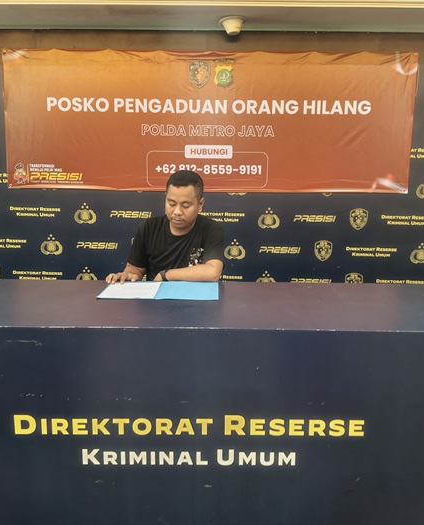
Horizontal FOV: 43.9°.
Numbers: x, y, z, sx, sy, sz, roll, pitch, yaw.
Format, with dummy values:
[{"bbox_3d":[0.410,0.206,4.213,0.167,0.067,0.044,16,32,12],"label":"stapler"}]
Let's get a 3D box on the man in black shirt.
[{"bbox_3d":[-0.204,0.181,2.615,0.560,1.260,0.700,2,9,8],"label":"man in black shirt"}]

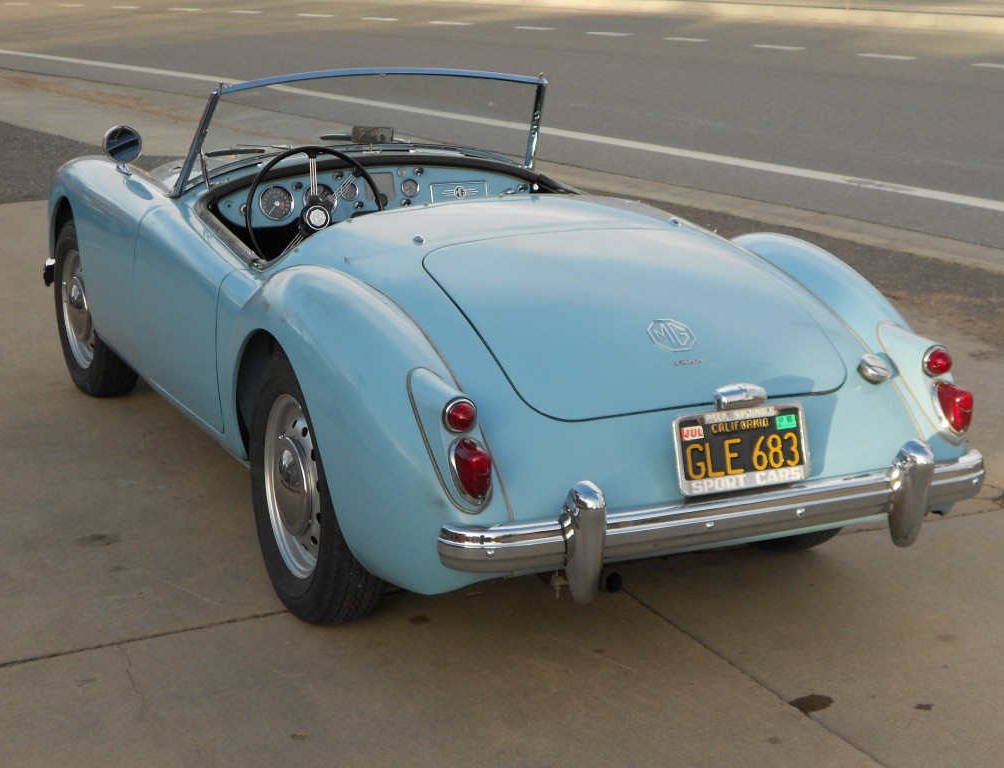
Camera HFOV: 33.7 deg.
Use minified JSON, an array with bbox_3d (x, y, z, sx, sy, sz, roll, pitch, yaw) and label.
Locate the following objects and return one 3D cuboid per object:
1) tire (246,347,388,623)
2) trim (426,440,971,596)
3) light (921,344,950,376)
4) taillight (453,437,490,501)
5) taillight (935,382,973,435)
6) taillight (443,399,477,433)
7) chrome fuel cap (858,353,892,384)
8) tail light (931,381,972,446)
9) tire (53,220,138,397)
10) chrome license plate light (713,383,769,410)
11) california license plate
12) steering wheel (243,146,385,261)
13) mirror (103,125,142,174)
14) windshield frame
[{"bbox_3d":[-0.426,0.226,3.820,0.163,0.640,0.645,-6,15,-25],"label":"tire"},{"bbox_3d":[0.489,0.256,3.302,1.310,0.245,0.185,-6,14,-25],"label":"trim"},{"bbox_3d":[0.952,-0.048,3.615,0.066,0.066,0.050,-6,1,-25],"label":"light"},{"bbox_3d":[-0.044,0.166,3.099,0.073,0.120,0.070,-6,-3,-25],"label":"taillight"},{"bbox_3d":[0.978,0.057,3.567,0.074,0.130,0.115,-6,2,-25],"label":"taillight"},{"bbox_3d":[-0.078,0.058,3.119,0.067,0.067,0.042,-6,10,-25],"label":"taillight"},{"bbox_3d":[0.830,-0.033,3.694,0.074,0.032,0.074,13,46,-13],"label":"chrome fuel cap"},{"bbox_3d":[0.982,0.057,3.574,0.073,0.120,0.070,-6,-3,-25],"label":"tail light"},{"bbox_3d":[-1.442,-0.275,5.851,0.155,0.635,0.640,-6,15,-28],"label":"tire"},{"bbox_3d":[0.477,0.025,3.299,0.113,0.043,0.048,-6,15,-25],"label":"chrome license plate light"},{"bbox_3d":[0.484,0.129,3.316,0.313,0.161,0.015,-6,1,-25],"label":"california license plate"},{"bbox_3d":[-0.517,-0.459,4.598,0.403,0.403,0.080,-6,-6,-25],"label":"steering wheel"},{"bbox_3d":[-1.198,-0.734,5.232,0.122,0.155,0.070,-7,15,-28],"label":"mirror"},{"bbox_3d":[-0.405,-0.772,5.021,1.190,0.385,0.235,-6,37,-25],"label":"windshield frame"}]

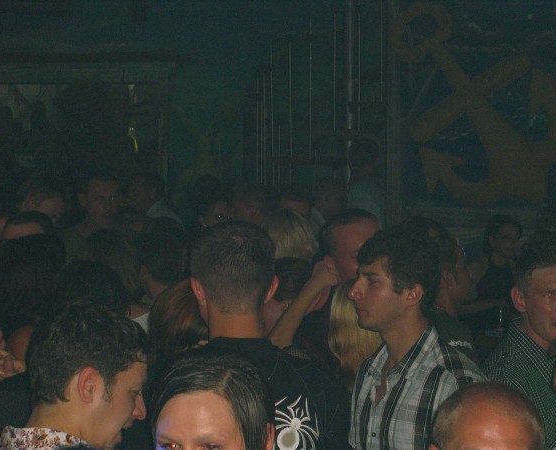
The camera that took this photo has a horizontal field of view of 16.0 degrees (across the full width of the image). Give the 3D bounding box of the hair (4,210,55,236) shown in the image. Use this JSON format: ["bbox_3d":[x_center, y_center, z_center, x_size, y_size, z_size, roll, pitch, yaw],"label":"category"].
[{"bbox_3d":[-0.817,0.005,6.500,0.165,0.120,0.190,1,3,21],"label":"hair"}]

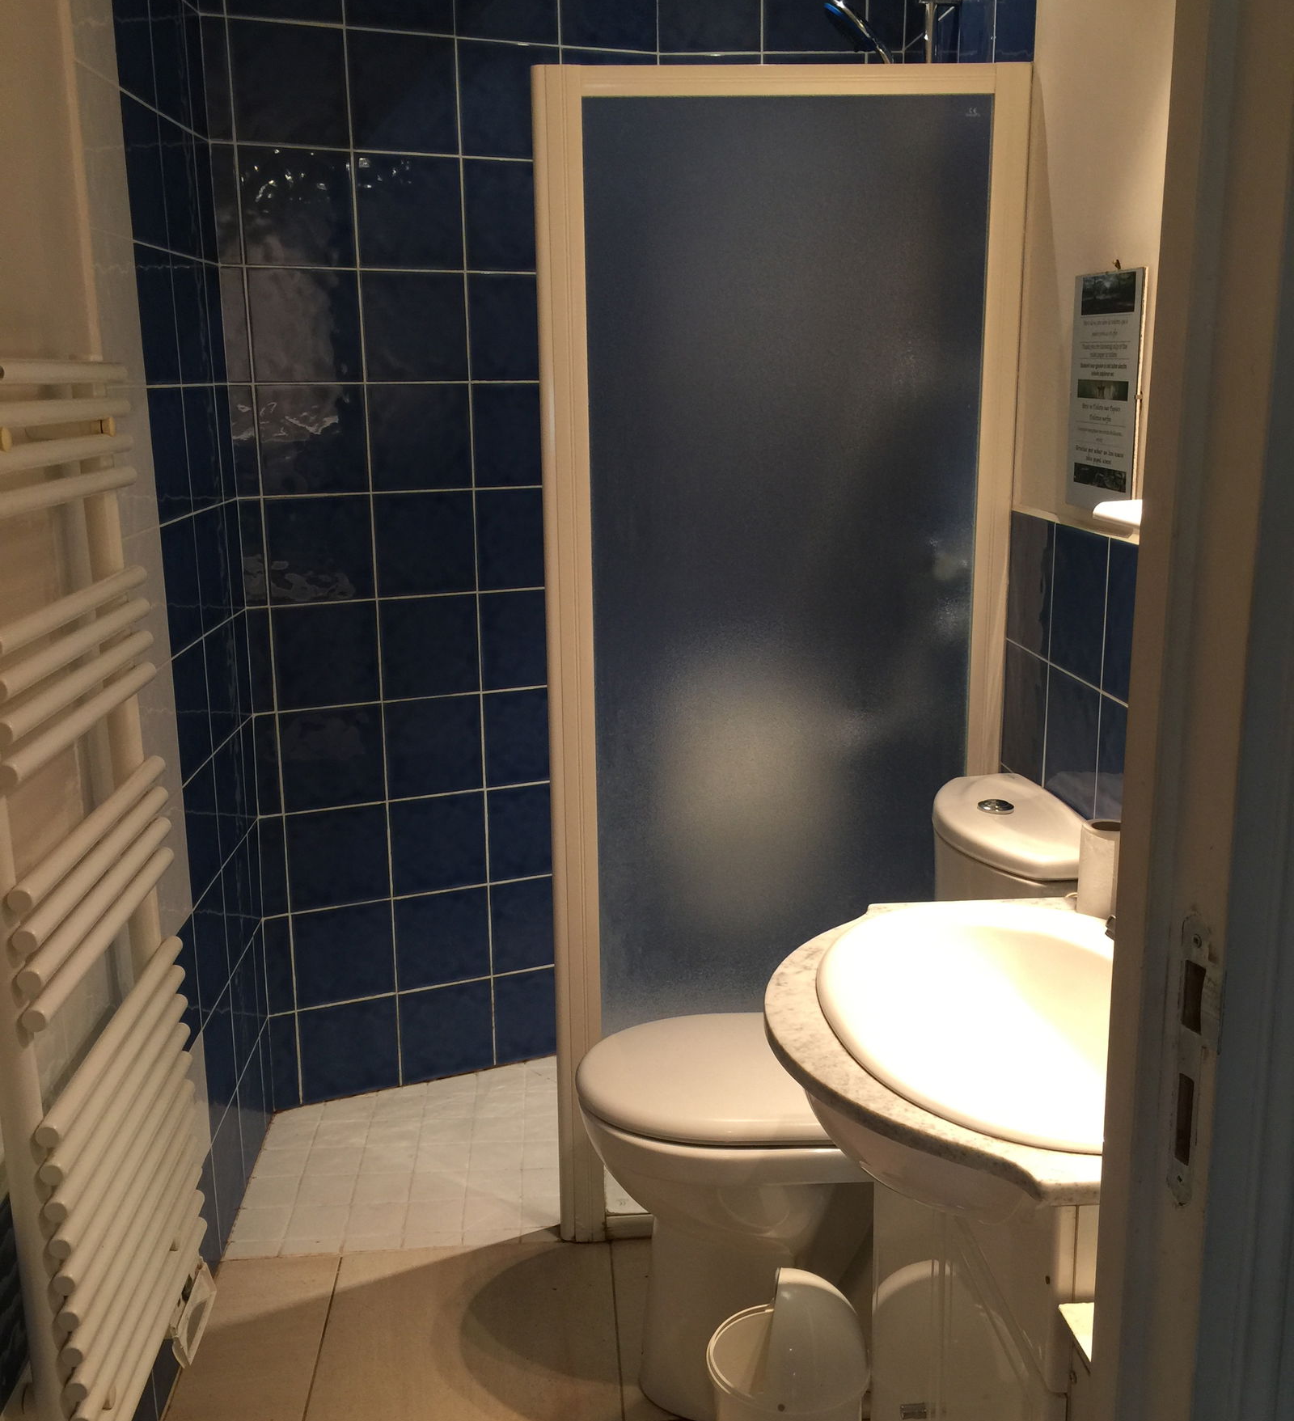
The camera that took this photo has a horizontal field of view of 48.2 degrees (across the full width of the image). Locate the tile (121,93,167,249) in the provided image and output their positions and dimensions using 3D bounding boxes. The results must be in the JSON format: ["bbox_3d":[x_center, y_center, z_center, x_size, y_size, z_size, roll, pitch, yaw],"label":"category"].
[{"bbox_3d":[-0.740,-0.788,2.128,0.010,0.200,0.198,-1,13,-2],"label":"tile"}]

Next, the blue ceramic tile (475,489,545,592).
[{"bbox_3d":[-0.244,-0.342,2.868,0.200,0.200,0.010,-6,14,-24],"label":"blue ceramic tile"}]

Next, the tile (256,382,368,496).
[{"bbox_3d":[-0.611,-0.495,2.644,0.197,0.198,0.010,-6,14,-23],"label":"tile"}]

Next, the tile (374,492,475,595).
[{"bbox_3d":[-0.428,-0.322,2.782,0.200,0.200,0.010,-7,14,-24],"label":"tile"}]

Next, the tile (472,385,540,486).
[{"bbox_3d":[-0.246,-0.535,2.799,0.197,0.198,0.010,-6,14,-23],"label":"tile"}]

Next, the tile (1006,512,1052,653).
[{"bbox_3d":[0.573,-0.185,2.134,0.012,0.200,0.200,-1,13,-3],"label":"tile"}]

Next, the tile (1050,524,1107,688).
[{"bbox_3d":[0.582,-0.139,1.936,0.010,0.200,0.200,-2,13,-4],"label":"tile"}]

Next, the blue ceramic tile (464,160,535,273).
[{"bbox_3d":[-0.252,-0.933,2.728,0.200,0.200,0.010,-7,14,-24],"label":"blue ceramic tile"}]

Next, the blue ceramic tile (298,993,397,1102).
[{"bbox_3d":[-0.595,0.677,2.905,0.198,0.198,0.010,-7,14,-24],"label":"blue ceramic tile"}]

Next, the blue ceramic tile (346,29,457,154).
[{"bbox_3d":[-0.437,-1.111,2.604,0.200,0.200,0.010,-6,14,-23],"label":"blue ceramic tile"}]

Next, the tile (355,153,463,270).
[{"bbox_3d":[-0.435,-0.912,2.646,0.200,0.200,0.010,-7,14,-24],"label":"tile"}]

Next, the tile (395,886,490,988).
[{"bbox_3d":[-0.419,0.467,2.972,0.200,0.200,0.010,-6,14,-23],"label":"tile"}]

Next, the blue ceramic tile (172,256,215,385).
[{"bbox_3d":[-0.746,-0.635,2.362,0.010,0.200,0.198,-1,13,-2],"label":"blue ceramic tile"}]

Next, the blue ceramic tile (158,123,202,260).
[{"bbox_3d":[-0.748,-0.832,2.316,0.010,0.200,0.197,-1,13,-2],"label":"blue ceramic tile"}]

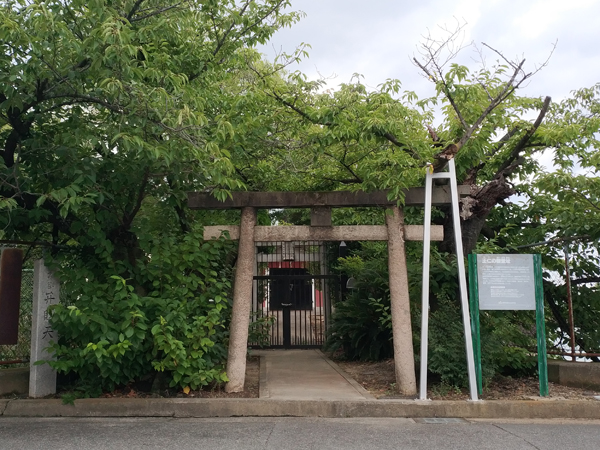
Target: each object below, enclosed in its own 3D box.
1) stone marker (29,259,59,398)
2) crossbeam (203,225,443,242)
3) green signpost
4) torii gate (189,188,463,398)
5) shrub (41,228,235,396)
[{"bbox_3d":[-3.137,1.247,6.829,0.190,1.657,0.240,-6,-8,44],"label":"stone marker"},{"bbox_3d":[0.269,0.114,7.039,3.004,0.165,0.170,-1,-6,3],"label":"crossbeam"},{"bbox_3d":[2.498,1.196,6.674,0.848,1.669,0.090,-1,-6,3],"label":"green signpost"},{"bbox_3d":[0.311,0.818,6.969,3.364,2.490,0.260,-1,-6,3],"label":"torii gate"},{"bbox_3d":[-1.984,1.110,7.315,2.041,1.952,1.300,-1,-6,2],"label":"shrub"}]

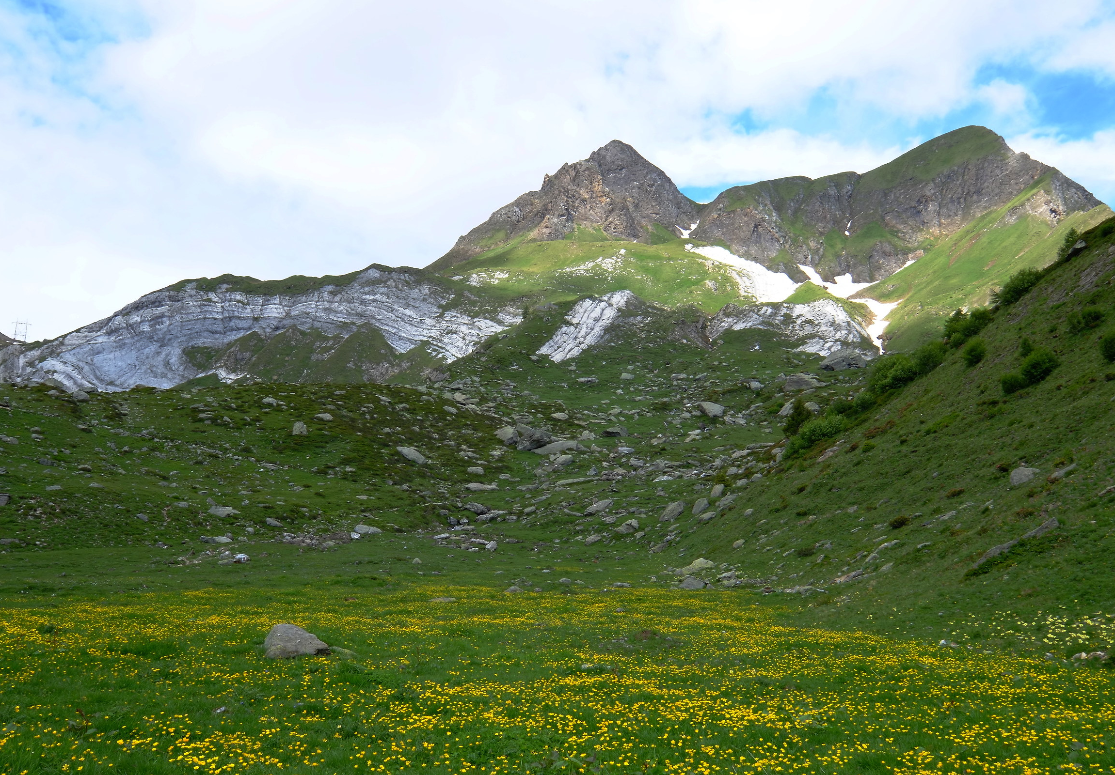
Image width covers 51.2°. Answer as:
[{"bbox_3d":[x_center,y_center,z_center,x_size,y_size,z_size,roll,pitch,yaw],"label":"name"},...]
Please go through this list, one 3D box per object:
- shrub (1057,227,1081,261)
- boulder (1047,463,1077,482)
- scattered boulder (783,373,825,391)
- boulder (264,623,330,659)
[{"bbox_3d":[40.469,-11.362,92.000,1.941,2.589,1.844,-3,-8,24],"label":"shrub"},{"bbox_3d":[16.062,2.704,37.000,0.861,0.546,0.694,2,-7,0],"label":"boulder"},{"bbox_3d":[40.304,-0.891,190.000,6.829,2.970,5.121,-2,-7,12],"label":"scattered boulder"},{"bbox_3d":[-3.184,3.102,14.200,0.810,0.433,0.648,2,-7,-12],"label":"boulder"}]

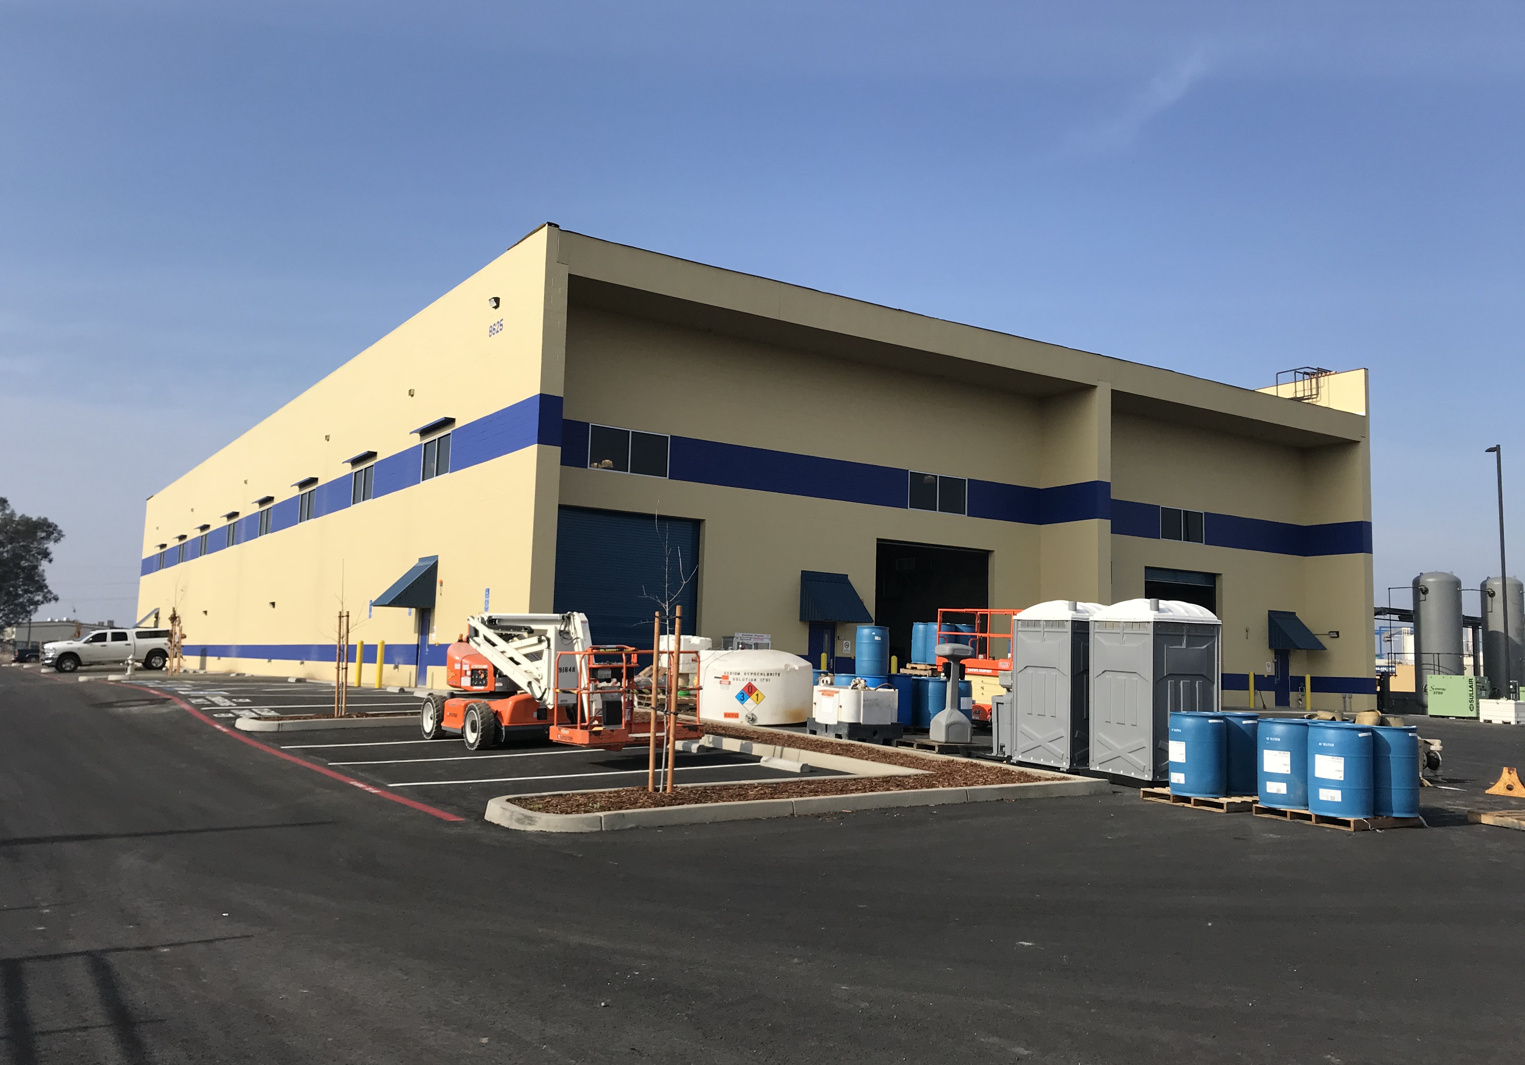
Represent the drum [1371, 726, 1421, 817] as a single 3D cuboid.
[{"bbox_3d":[6.327,2.399,12.500,0.590,0.880,0.590,6,-7,-33],"label":"drum"}]

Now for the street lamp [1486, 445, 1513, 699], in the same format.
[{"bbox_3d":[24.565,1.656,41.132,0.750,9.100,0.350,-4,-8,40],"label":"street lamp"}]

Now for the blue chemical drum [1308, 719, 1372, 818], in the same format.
[{"bbox_3d":[5.821,2.367,12.352,0.590,0.885,0.590,-2,-7,30],"label":"blue chemical drum"}]

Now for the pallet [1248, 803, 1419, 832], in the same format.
[{"bbox_3d":[5.921,2.899,12.637,1.210,0.125,1.110,6,-6,-30],"label":"pallet"}]

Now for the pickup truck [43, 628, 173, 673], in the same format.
[{"bbox_3d":[-31.800,5.753,60.500,6.000,1.980,2.000,3,-6,-34],"label":"pickup truck"}]

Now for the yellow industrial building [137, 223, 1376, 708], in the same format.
[{"bbox_3d":[-9.663,1.386,67.573,35.500,13.370,68.900,6,-7,-33],"label":"yellow industrial building"}]

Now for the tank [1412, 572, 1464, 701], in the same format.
[{"bbox_3d":[27.703,4.489,50.500,1.800,5.700,1.800,6,-7,-33],"label":"tank"}]

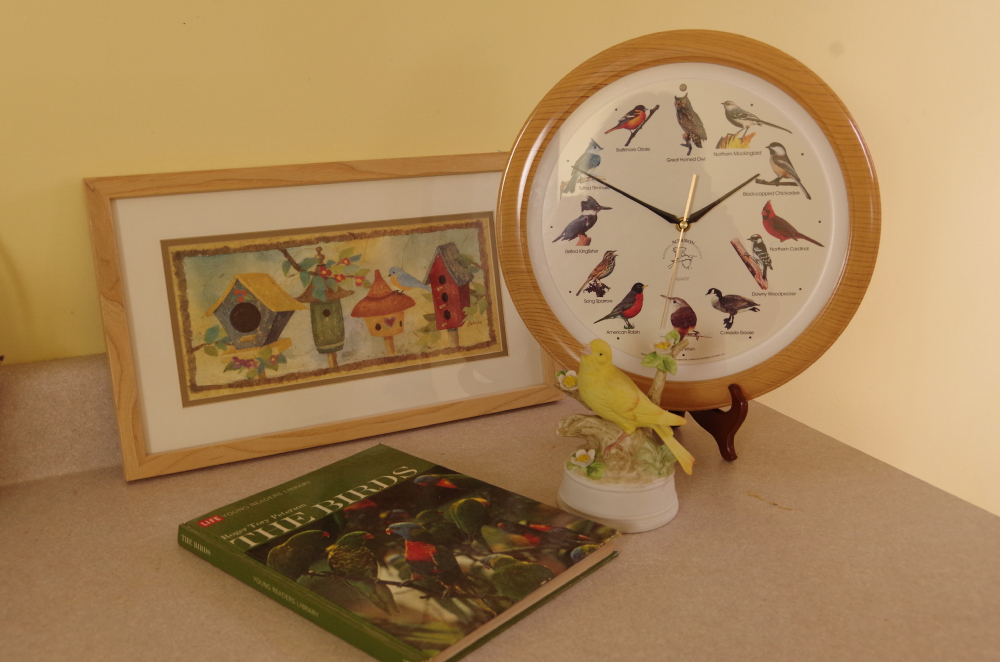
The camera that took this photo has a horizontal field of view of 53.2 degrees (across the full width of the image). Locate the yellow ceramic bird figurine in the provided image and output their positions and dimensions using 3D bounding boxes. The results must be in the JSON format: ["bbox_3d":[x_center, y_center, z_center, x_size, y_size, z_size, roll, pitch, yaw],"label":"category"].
[{"bbox_3d":[0.111,0.064,0.825,0.100,0.120,0.045,-2,17,-8],"label":"yellow ceramic bird figurine"}]

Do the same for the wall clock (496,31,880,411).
[{"bbox_3d":[0.171,-0.099,0.931,0.348,0.348,0.045,-1,7,6],"label":"wall clock"}]

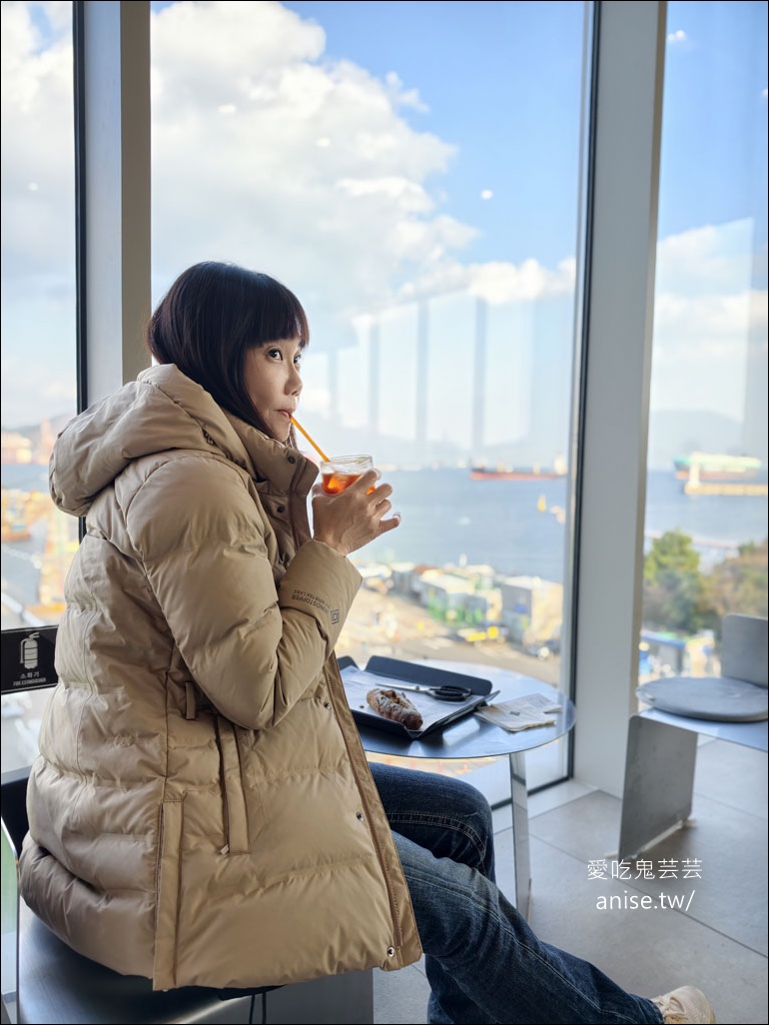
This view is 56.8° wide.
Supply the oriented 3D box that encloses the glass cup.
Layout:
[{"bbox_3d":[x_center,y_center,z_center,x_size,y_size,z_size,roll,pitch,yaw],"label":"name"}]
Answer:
[{"bbox_3d":[-0.048,-0.028,0.955,0.073,0.095,0.073,-5,3,0],"label":"glass cup"}]

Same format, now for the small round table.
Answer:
[{"bbox_3d":[0.086,0.643,1.540,0.624,0.490,0.624,1,4,0],"label":"small round table"}]

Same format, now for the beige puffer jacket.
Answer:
[{"bbox_3d":[-0.257,0.168,0.967,0.475,0.745,0.490,-1,4,-27],"label":"beige puffer jacket"}]

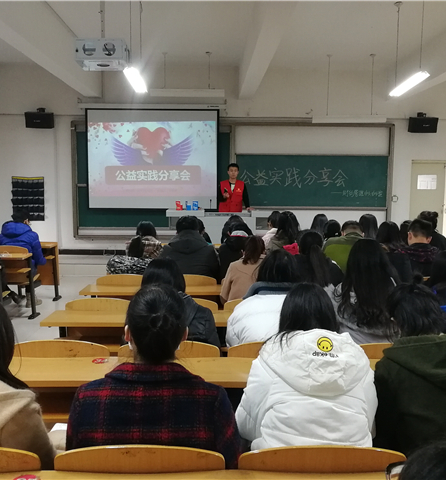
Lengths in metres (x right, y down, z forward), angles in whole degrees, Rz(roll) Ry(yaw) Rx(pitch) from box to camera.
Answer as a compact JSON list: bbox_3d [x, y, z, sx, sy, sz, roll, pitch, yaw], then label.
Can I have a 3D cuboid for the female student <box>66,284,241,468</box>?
[{"bbox_3d":[-0.223,0.736,1.811,0.510,1.240,0.680,0,6,-1],"label":"female student"}]

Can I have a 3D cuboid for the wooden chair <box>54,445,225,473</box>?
[{"bbox_3d":[-0.245,0.971,1.692,0.480,0.827,0.500,0,6,-1],"label":"wooden chair"}]

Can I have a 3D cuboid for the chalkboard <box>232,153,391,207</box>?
[{"bbox_3d":[1.738,-1.142,9.749,3.000,1.050,0.050,0,6,-1],"label":"chalkboard"}]

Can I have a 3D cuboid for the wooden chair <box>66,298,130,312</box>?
[{"bbox_3d":[-0.798,0.770,3.538,0.480,0.827,0.500,0,6,-1],"label":"wooden chair"}]

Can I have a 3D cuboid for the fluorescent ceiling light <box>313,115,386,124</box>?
[{"bbox_3d":[2.166,-2.058,8.528,1.290,0.130,0.150,0,6,-1],"label":"fluorescent ceiling light"}]

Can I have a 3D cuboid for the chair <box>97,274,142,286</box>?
[{"bbox_3d":[-0.811,0.652,4.344,0.480,0.820,0.460,0,6,-1],"label":"chair"}]

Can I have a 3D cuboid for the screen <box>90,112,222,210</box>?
[{"bbox_3d":[-1.328,-1.517,9.467,2.520,1.940,0.040,0,6,-1],"label":"screen"}]

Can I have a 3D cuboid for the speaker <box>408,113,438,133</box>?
[{"bbox_3d":[3.746,-2.163,9.350,0.520,0.300,0.290,1,13,2],"label":"speaker"}]

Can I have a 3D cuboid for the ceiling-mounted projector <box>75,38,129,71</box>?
[{"bbox_3d":[-1.157,-1.793,4.854,0.430,0.210,0.350,0,6,-1],"label":"ceiling-mounted projector"}]

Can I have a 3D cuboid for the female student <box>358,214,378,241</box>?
[{"bbox_3d":[1.782,0.206,6.259,0.440,1.030,0.560,0,6,-1],"label":"female student"}]

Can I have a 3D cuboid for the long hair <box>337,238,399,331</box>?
[{"bbox_3d":[0.724,0.228,2.501,0.280,0.460,0.250,0,6,-1],"label":"long hair"}]

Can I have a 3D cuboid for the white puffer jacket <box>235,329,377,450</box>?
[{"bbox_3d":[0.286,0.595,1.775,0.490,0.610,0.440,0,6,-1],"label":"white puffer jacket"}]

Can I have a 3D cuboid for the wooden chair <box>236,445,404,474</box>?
[{"bbox_3d":[0.271,0.965,1.633,0.470,0.830,0.460,0,6,-1],"label":"wooden chair"}]

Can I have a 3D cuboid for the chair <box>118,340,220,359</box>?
[{"bbox_3d":[-0.257,0.865,2.558,0.470,0.830,0.460,0,6,-1],"label":"chair"}]

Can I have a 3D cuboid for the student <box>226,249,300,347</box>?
[{"bbox_3d":[0.260,0.656,2.809,0.540,1.230,0.750,0,6,-1],"label":"student"}]

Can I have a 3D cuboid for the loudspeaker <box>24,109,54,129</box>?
[{"bbox_3d":[-3.394,-2.214,9.208,0.520,0.300,0.290,0,13,-5],"label":"loudspeaker"}]

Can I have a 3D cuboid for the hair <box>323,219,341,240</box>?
[{"bbox_3d":[1.195,-0.093,5.447,0.200,0.280,0.220,0,6,-1],"label":"hair"}]

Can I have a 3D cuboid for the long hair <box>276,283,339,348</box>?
[{"bbox_3d":[0.298,0.269,1.753,0.210,0.260,0.230,0,6,-1],"label":"long hair"}]

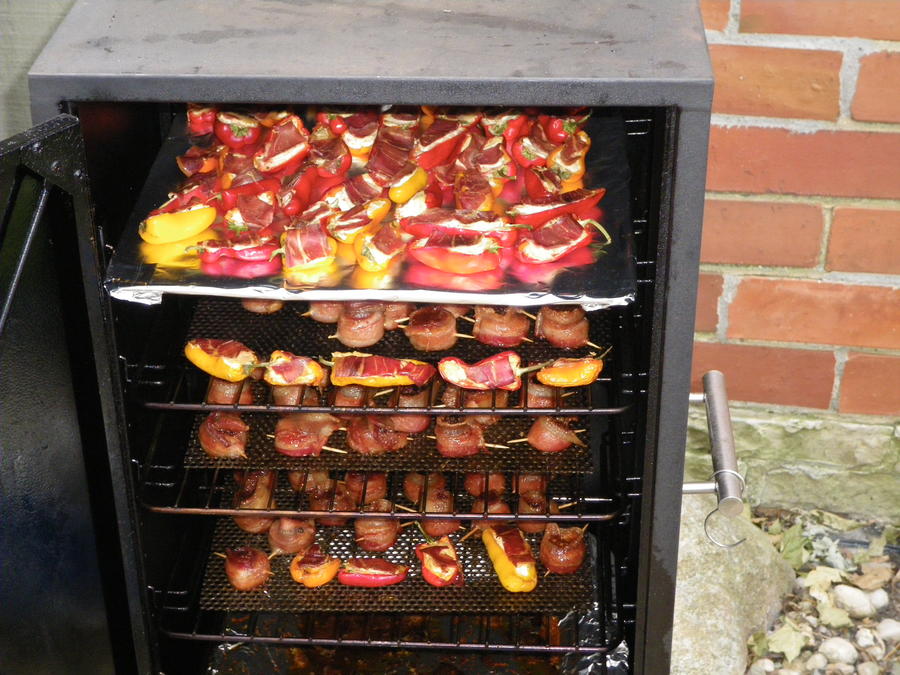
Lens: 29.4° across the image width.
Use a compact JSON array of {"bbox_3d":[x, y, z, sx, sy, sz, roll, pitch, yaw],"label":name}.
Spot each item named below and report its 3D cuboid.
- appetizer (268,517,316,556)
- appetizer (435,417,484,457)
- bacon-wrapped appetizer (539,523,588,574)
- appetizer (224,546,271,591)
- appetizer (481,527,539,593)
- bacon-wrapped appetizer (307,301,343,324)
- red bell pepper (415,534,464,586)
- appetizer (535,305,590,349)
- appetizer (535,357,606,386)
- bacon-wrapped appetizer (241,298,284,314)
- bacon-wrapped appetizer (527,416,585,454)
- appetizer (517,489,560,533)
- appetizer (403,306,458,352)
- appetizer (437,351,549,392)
[{"bbox_3d":[-0.129,0.162,1.407,0.038,0.034,0.034,1,33,3],"label":"appetizer"},{"bbox_3d":[0.007,0.076,1.325,0.036,0.031,0.035,1,32,3],"label":"appetizer"},{"bbox_3d":[0.093,0.173,1.408,0.036,0.033,0.035,1,32,3],"label":"bacon-wrapped appetizer"},{"bbox_3d":[-0.162,0.185,1.371,0.036,0.034,0.036,1,33,3],"label":"appetizer"},{"bbox_3d":[0.050,0.183,1.422,0.039,0.029,0.075,-8,32,-11],"label":"appetizer"},{"bbox_3d":[-0.093,-0.027,1.344,0.033,0.028,0.033,1,32,3],"label":"bacon-wrapped appetizer"},{"bbox_3d":[-0.008,0.186,1.422,0.037,0.026,0.047,-4,32,-6],"label":"red bell pepper"},{"bbox_3d":[0.082,-0.009,1.255,0.042,0.034,0.036,1,33,3],"label":"appetizer"},{"bbox_3d":[0.085,0.024,1.215,0.049,0.022,0.026,1,33,3],"label":"appetizer"},{"bbox_3d":[-0.148,-0.035,1.358,0.033,0.028,0.033,1,32,3],"label":"bacon-wrapped appetizer"},{"bbox_3d":[0.080,0.073,1.303,0.043,0.034,0.036,1,33,3],"label":"bacon-wrapped appetizer"},{"bbox_3d":[0.075,0.148,1.451,0.036,0.030,0.033,1,32,3],"label":"appetizer"},{"bbox_3d":[-0.014,-0.006,1.308,0.040,0.028,0.038,1,32,3],"label":"appetizer"},{"bbox_3d":[0.027,0.024,1.214,0.072,0.025,0.034,1,33,3],"label":"appetizer"}]

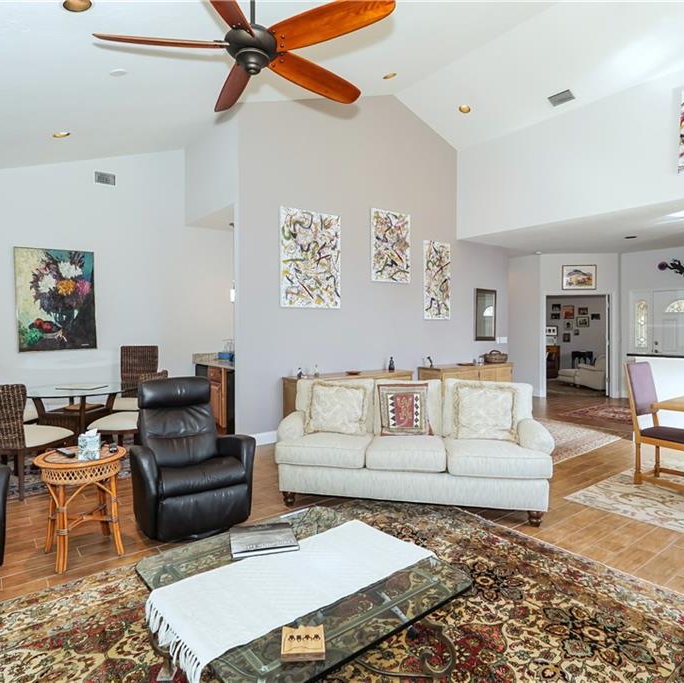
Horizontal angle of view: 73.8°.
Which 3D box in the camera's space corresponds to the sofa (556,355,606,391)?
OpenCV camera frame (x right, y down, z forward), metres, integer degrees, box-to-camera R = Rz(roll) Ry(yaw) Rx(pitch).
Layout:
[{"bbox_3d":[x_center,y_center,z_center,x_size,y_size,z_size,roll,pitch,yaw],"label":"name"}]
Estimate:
[{"bbox_3d":[6.155,0.658,11.140,1.479,0.816,1.122,-1,2,-37],"label":"sofa"}]

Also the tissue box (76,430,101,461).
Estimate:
[{"bbox_3d":[-1.525,0.611,2.740,0.117,0.168,0.117,-1,1,-20],"label":"tissue box"}]

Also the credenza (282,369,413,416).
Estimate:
[{"bbox_3d":[0.128,0.829,5.931,1.800,0.810,0.450,-1,1,-37],"label":"credenza"}]

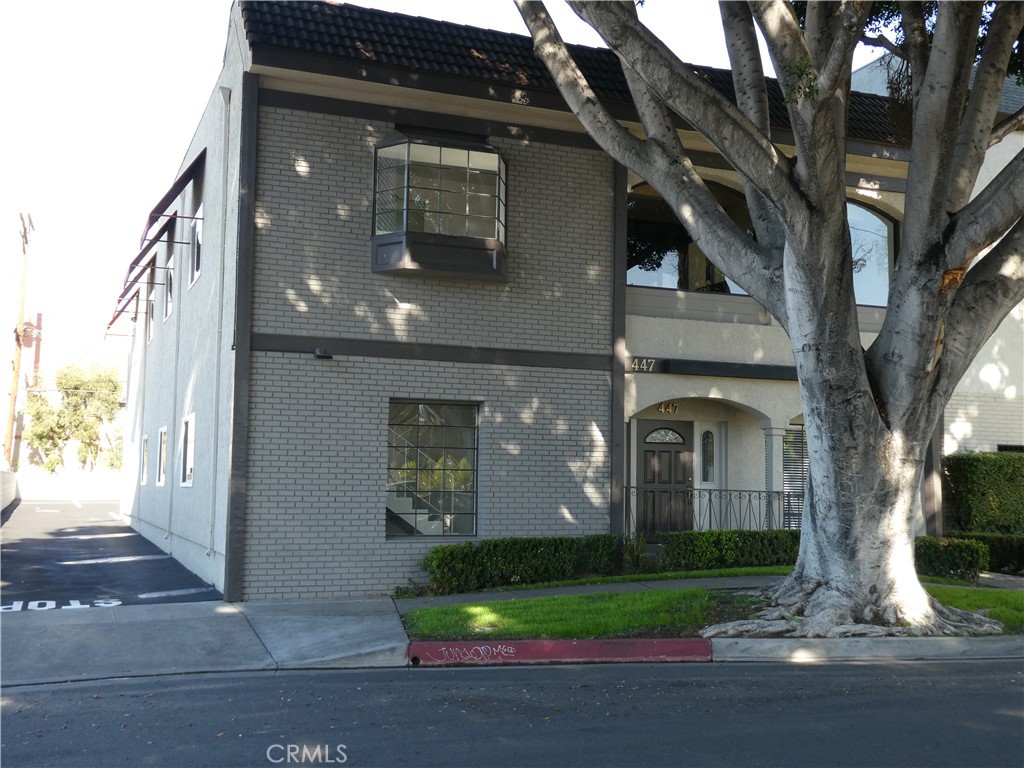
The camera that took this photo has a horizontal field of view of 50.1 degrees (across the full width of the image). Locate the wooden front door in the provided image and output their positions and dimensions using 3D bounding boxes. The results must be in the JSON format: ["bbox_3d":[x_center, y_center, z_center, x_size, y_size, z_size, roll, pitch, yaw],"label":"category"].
[{"bbox_3d":[2.500,1.602,17.784,1.059,2.020,0.080,3,-6,-23],"label":"wooden front door"}]

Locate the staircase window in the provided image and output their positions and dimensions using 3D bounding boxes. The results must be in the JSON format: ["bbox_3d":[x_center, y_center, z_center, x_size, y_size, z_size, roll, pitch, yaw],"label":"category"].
[{"bbox_3d":[-1.117,1.202,15.304,1.388,1.846,0.120,3,-6,-23],"label":"staircase window"}]

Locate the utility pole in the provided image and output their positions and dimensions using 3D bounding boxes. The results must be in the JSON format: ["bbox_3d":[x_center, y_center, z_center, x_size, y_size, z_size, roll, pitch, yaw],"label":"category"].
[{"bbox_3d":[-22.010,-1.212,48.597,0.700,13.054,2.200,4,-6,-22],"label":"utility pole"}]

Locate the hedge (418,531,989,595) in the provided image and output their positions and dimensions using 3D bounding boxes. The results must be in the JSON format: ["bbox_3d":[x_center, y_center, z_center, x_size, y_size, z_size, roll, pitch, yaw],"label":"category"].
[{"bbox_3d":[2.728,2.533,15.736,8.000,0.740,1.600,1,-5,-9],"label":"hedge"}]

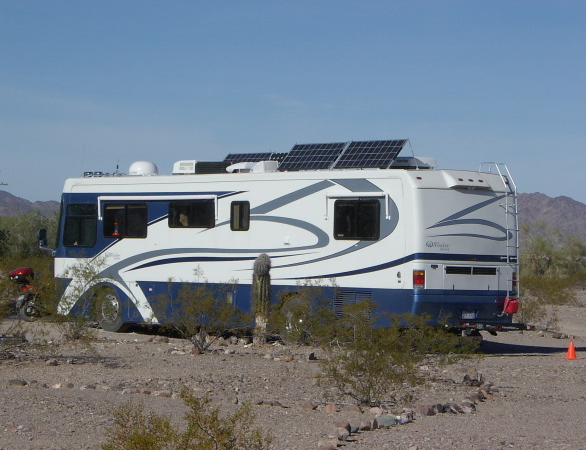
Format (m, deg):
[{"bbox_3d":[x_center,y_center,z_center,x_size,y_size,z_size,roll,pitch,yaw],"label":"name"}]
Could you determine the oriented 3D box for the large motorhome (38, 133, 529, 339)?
[{"bbox_3d":[-0.439,0.392,41.983,2.600,3.705,11.287,2,-2,-41],"label":"large motorhome"}]

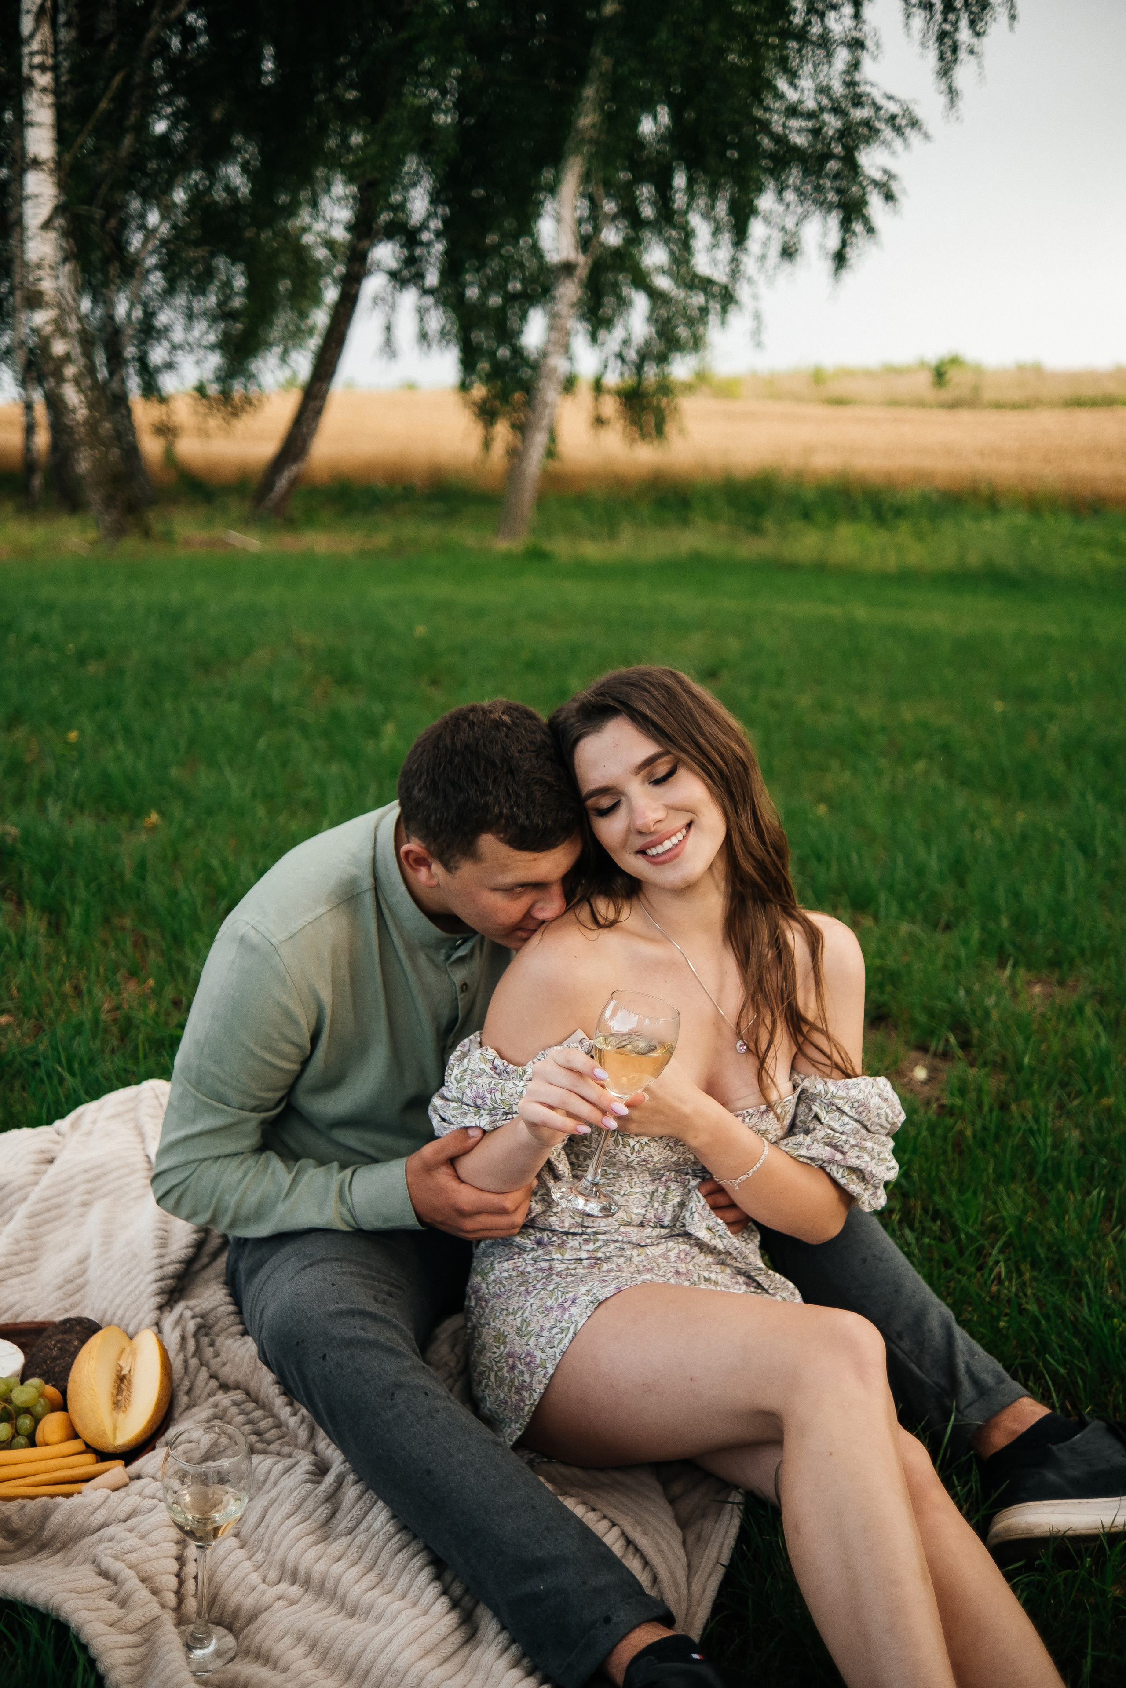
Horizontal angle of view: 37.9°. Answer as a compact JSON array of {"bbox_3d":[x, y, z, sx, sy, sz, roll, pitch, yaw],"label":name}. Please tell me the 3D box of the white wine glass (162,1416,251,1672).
[{"bbox_3d":[-0.305,0.600,1.399,0.075,0.196,0.075,4,12,0],"label":"white wine glass"}]

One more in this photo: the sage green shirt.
[{"bbox_3d":[-0.190,0.195,1.830,0.560,0.510,0.410,-11,31,-39],"label":"sage green shirt"}]

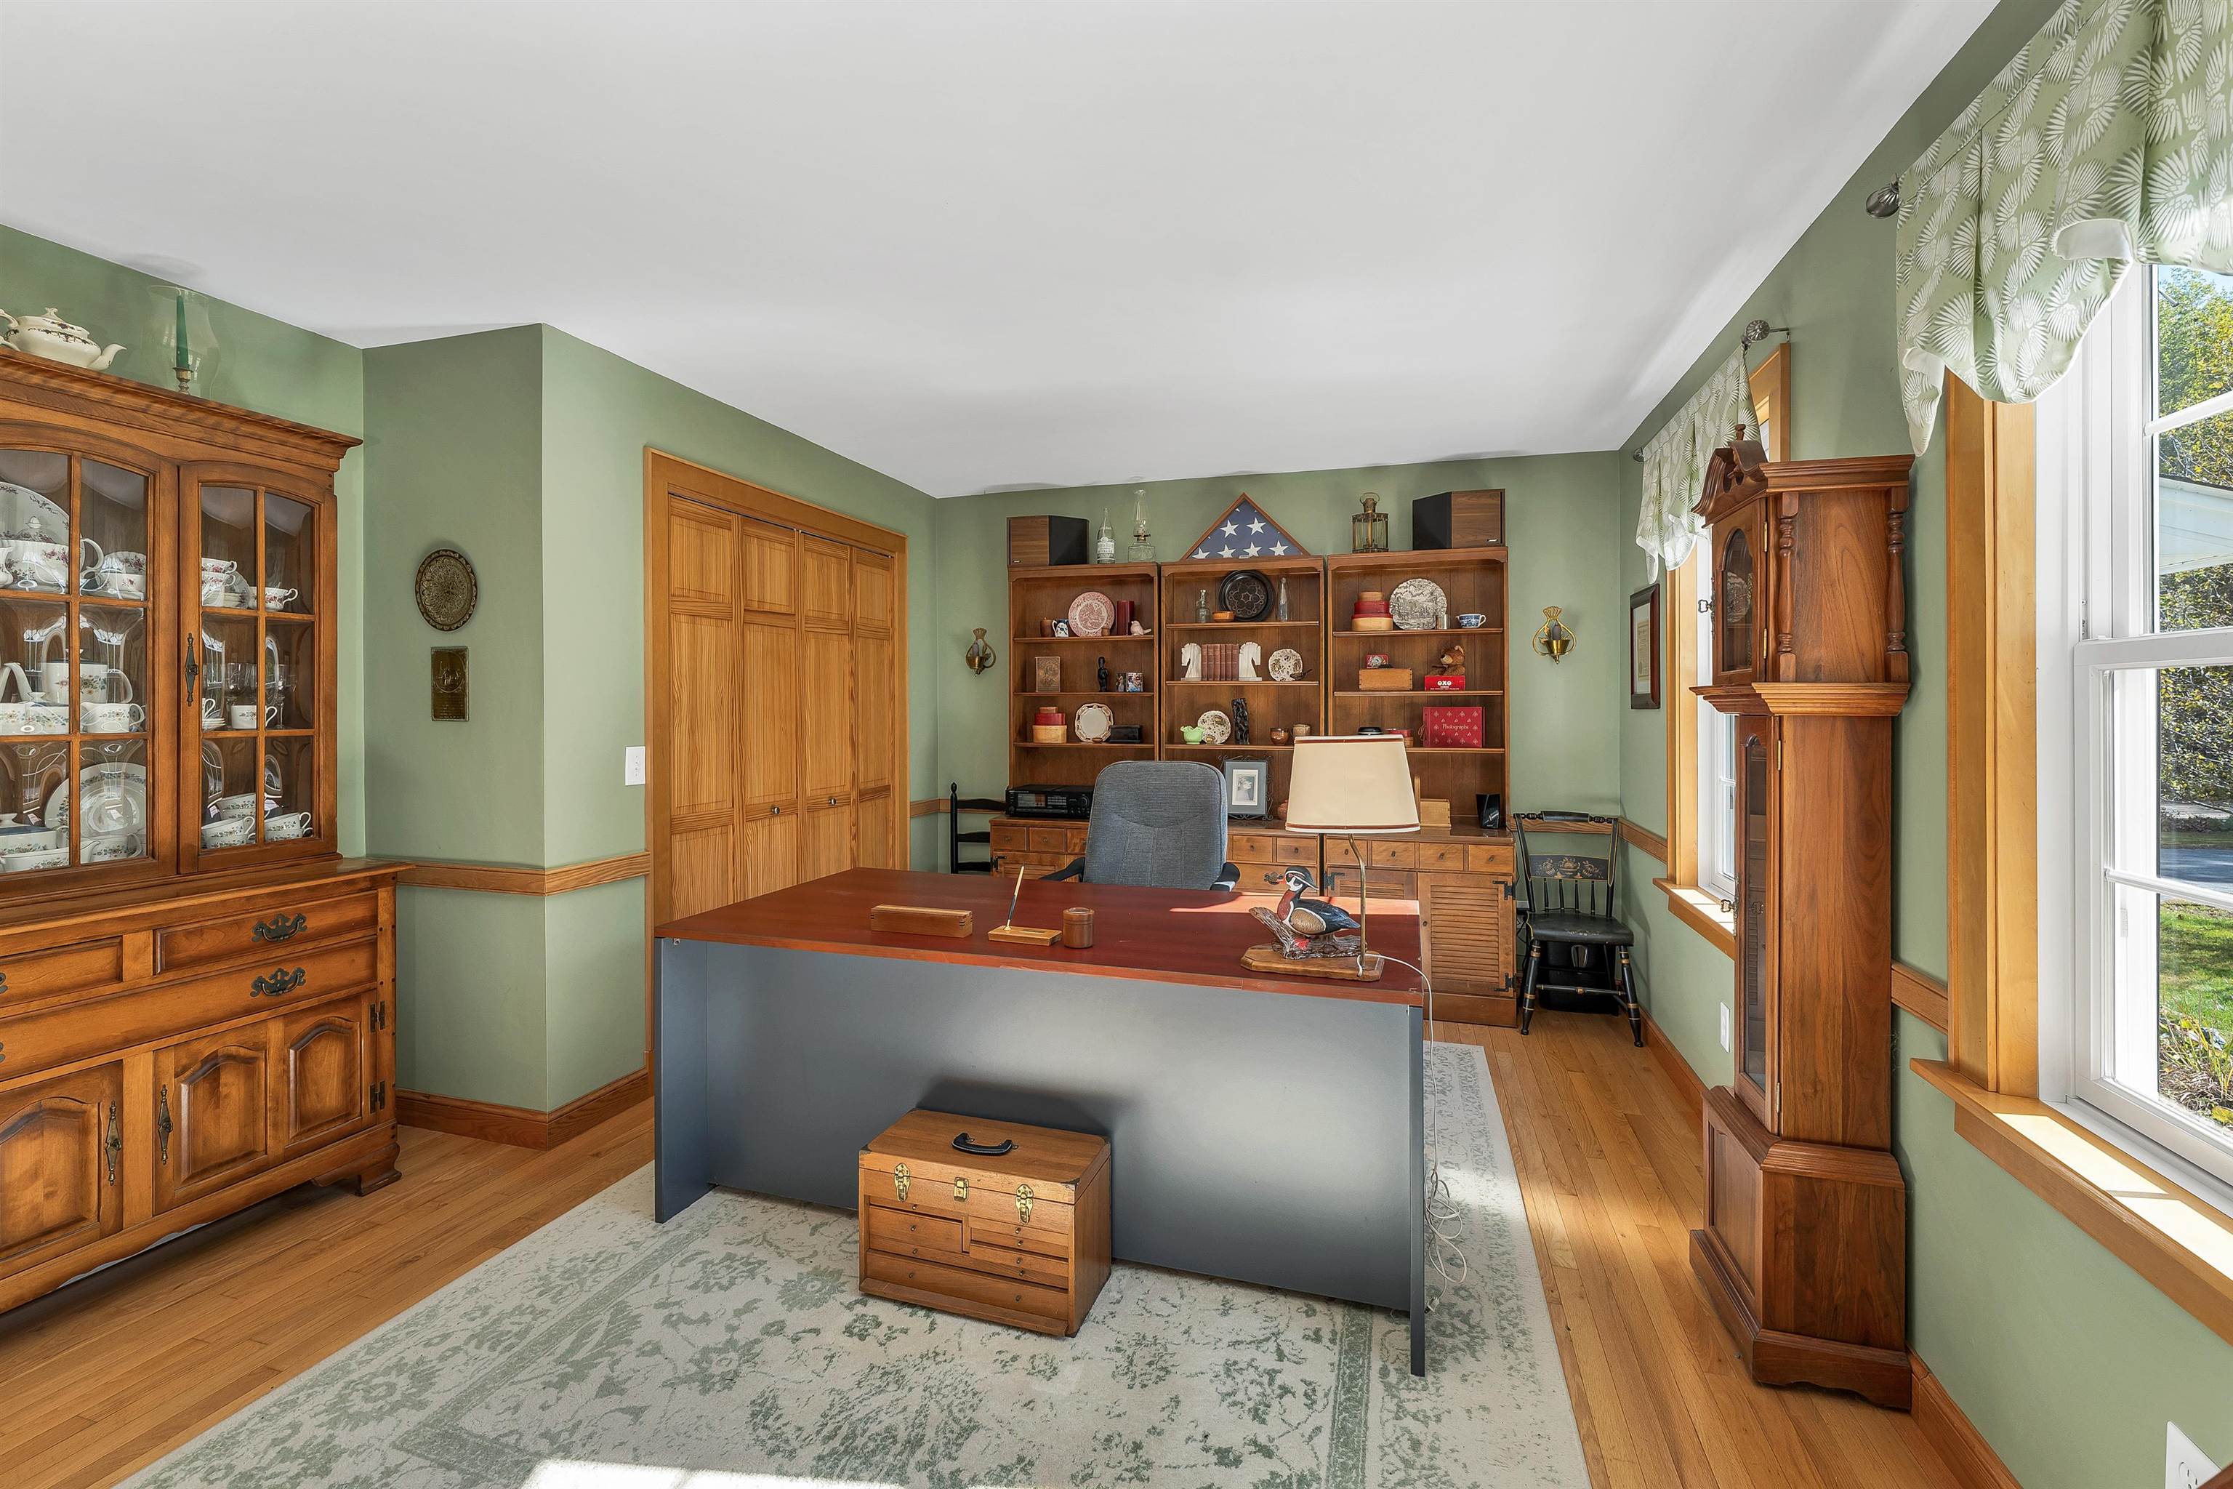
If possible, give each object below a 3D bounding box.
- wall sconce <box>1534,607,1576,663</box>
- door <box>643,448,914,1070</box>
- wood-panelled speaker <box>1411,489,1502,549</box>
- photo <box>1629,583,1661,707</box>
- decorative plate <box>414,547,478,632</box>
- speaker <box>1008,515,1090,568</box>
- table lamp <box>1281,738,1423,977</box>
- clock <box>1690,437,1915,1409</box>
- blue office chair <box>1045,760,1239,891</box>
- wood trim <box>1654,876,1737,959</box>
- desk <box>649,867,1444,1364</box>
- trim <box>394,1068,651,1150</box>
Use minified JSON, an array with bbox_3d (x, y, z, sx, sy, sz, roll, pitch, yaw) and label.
[{"bbox_3d":[1.950,-0.494,3.877,0.165,0.255,0.110,0,1,15],"label":"wall sconce"},{"bbox_3d":[-1.339,0.059,3.710,0.080,2.180,1.660,0,1,17],"label":"door"},{"bbox_3d":[1.518,-0.979,3.881,0.400,0.250,0.220,0,1,15],"label":"wood-panelled speaker"},{"bbox_3d":[2.069,-0.378,3.407,0.030,0.460,0.430,0,1,17],"label":"photo"},{"bbox_3d":[-2.073,-0.474,2.682,0.265,0.260,0.025,0,1,15],"label":"decorative plate"},{"bbox_3d":[-0.307,-1.013,4.395,0.420,0.255,0.220,0,1,15],"label":"speaker"},{"bbox_3d":[0.496,0.235,1.837,0.290,0.515,0.200,0,1,16],"label":"table lamp"},{"bbox_3d":[1.416,0.301,1.827,0.270,1.870,0.390,0,1,17],"label":"clock"},{"bbox_3d":[0.084,0.617,3.106,0.660,1.110,0.680,0,1,17],"label":"blue office chair"},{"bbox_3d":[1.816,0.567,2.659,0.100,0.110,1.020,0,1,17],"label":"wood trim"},{"bbox_3d":[-0.144,0.830,2.371,1.830,0.750,0.910,0,1,16],"label":"desk"},{"bbox_3d":[-1.938,1.134,2.838,0.700,0.110,0.380,0,1,16],"label":"trim"}]

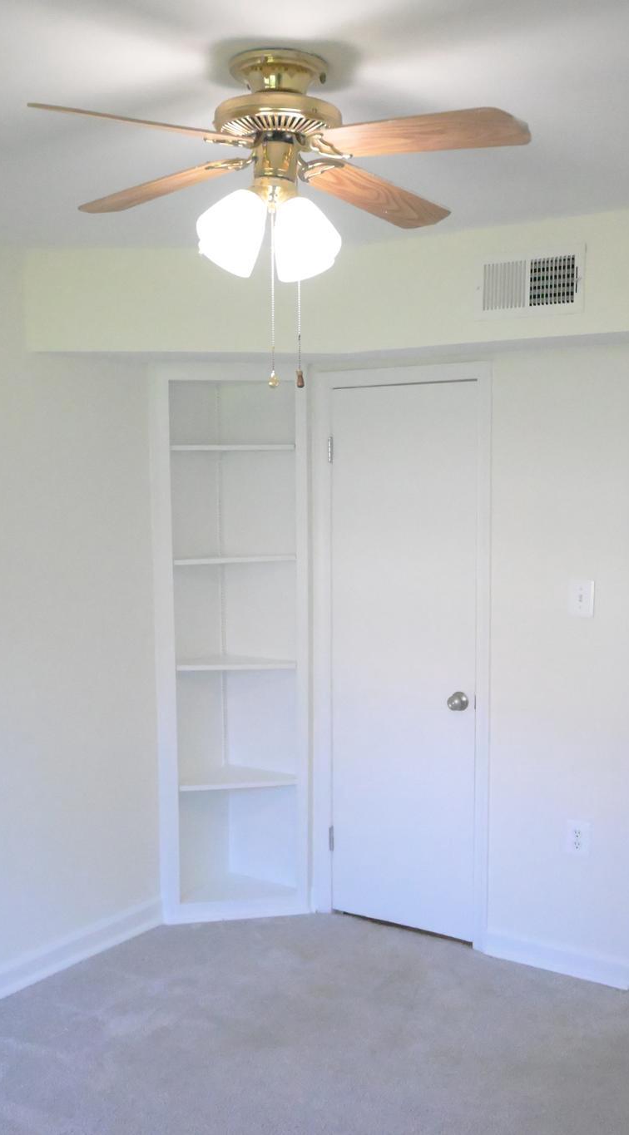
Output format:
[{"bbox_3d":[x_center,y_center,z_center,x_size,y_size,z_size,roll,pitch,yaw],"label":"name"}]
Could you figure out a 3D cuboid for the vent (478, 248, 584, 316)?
[{"bbox_3d":[0.639,-0.848,3.385,0.349,0.198,0.018,3,6,35],"label":"vent"}]

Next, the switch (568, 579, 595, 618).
[{"bbox_3d":[0.883,0.106,3.769,0.084,0.122,0.013,3,6,35],"label":"switch"}]

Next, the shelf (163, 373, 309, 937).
[{"bbox_3d":[-0.328,0.296,4.423,0.584,2.113,0.280,-1,5,-10],"label":"shelf"}]

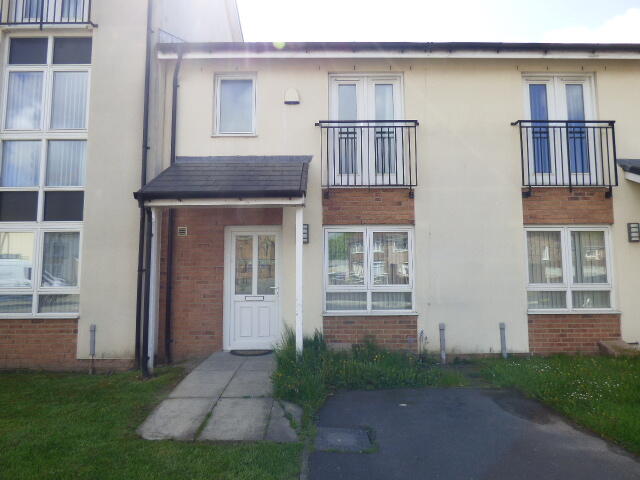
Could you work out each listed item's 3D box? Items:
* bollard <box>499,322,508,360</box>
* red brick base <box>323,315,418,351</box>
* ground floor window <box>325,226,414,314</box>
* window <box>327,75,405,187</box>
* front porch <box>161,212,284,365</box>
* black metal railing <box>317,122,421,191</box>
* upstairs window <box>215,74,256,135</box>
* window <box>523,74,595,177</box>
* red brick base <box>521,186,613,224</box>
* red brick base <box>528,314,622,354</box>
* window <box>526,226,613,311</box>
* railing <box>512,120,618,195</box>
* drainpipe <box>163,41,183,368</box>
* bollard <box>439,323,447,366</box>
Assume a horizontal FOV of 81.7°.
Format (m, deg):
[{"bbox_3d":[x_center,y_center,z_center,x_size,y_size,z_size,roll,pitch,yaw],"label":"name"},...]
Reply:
[{"bbox_3d":[2.927,1.613,5.901,0.088,0.575,0.090,0,-5,-1],"label":"bollard"},{"bbox_3d":[0.824,1.527,6.037,1.551,0.607,0.130,0,-4,0],"label":"red brick base"},{"bbox_3d":[0.824,0.494,6.125,1.515,1.460,0.130,0,-4,0],"label":"ground floor window"},{"bbox_3d":[0.806,-1.875,6.341,1.303,1.994,0.100,0,-5,-1],"label":"window"},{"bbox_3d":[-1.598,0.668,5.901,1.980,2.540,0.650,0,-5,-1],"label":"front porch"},{"bbox_3d":[0.797,-1.405,6.176,1.709,1.190,0.150,0,-5,-1],"label":"black metal railing"},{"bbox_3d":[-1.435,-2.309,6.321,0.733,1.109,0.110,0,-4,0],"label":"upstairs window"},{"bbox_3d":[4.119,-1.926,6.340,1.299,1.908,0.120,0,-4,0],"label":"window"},{"bbox_3d":[4.148,-0.562,6.213,1.518,0.632,0.130,0,-4,0],"label":"red brick base"},{"bbox_3d":[4.187,1.556,6.084,1.532,0.673,0.130,0,-5,-1],"label":"red brick base"},{"bbox_3d":[4.173,0.481,6.189,1.491,1.437,0.100,0,-5,-1],"label":"window"},{"bbox_3d":[4.074,-1.372,6.158,1.719,1.226,0.160,0,-4,0],"label":"railing"},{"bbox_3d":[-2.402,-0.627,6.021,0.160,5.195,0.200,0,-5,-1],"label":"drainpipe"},{"bbox_3d":[1.894,1.595,5.703,0.100,0.636,0.100,0,-4,0],"label":"bollard"}]

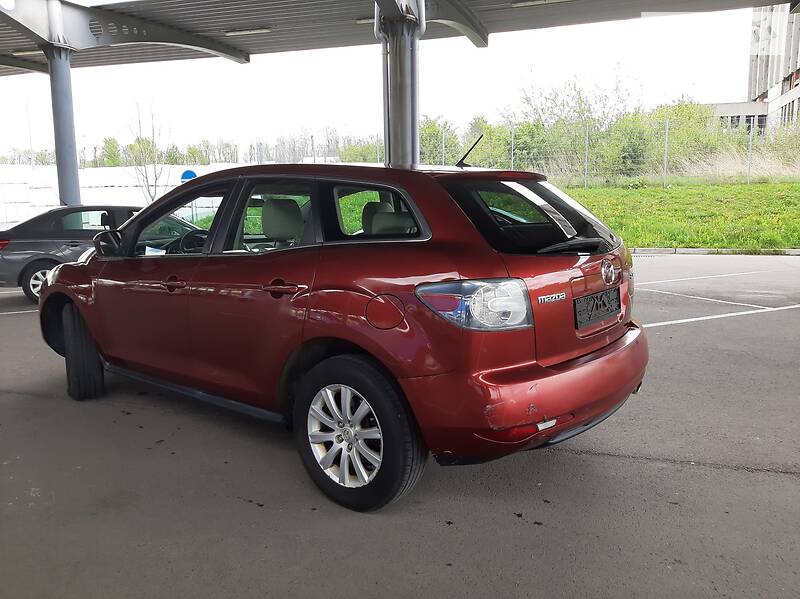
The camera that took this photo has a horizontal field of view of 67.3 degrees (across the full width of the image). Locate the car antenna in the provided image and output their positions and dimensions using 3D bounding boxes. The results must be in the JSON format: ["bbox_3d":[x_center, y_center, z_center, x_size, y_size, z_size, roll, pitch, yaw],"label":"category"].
[{"bbox_3d":[0.371,-0.790,3.227,0.185,0.170,0.040,5,9,38],"label":"car antenna"}]

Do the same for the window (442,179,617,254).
[{"bbox_3d":[0.734,-0.398,2.987,1.380,0.520,0.150,-10,-29,-51],"label":"window"}]

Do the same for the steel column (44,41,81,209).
[{"bbox_3d":[-6.115,-2.343,11.088,0.320,4.520,0.320,-1,7,0],"label":"steel column"}]

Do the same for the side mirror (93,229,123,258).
[{"bbox_3d":[-1.880,-0.361,3.861,0.150,0.185,0.215,5,9,38],"label":"side mirror"}]

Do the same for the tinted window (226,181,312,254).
[{"bbox_3d":[-0.684,-0.436,3.199,0.750,0.420,0.060,5,-9,38],"label":"tinted window"}]

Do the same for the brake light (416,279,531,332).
[{"bbox_3d":[0.288,-0.003,2.400,0.400,0.200,0.270,5,9,38],"label":"brake light"}]

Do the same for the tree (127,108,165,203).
[{"bbox_3d":[-7.780,-3.500,18.817,1.250,4.990,1.200,-1,7,0],"label":"tree"}]

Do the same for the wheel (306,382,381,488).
[{"bbox_3d":[-0.204,0.613,2.825,0.480,0.480,0.190,5,9,38],"label":"wheel"}]

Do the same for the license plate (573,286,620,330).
[{"bbox_3d":[0.952,0.036,2.871,0.020,0.125,0.525,0,6,39],"label":"license plate"}]

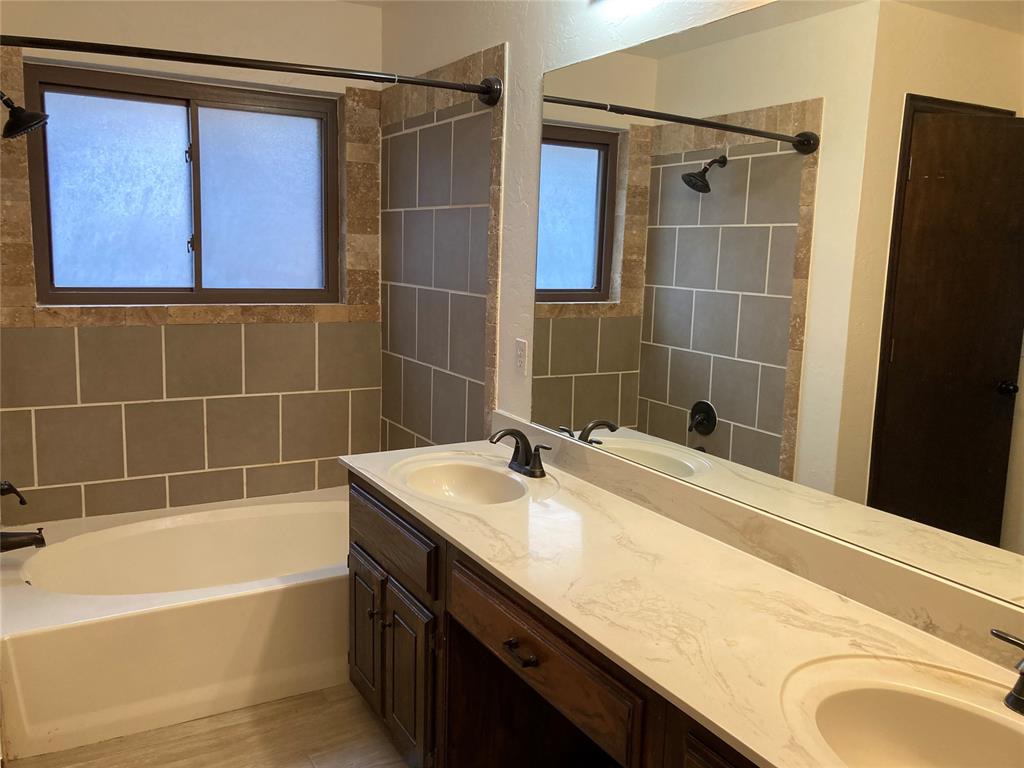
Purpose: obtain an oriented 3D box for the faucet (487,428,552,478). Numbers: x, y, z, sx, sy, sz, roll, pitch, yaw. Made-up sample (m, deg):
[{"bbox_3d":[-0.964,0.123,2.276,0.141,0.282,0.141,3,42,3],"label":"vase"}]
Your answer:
[{"bbox_3d":[0.005,0.192,2.366,0.163,0.134,0.210,-4,11,-30],"label":"faucet"}]

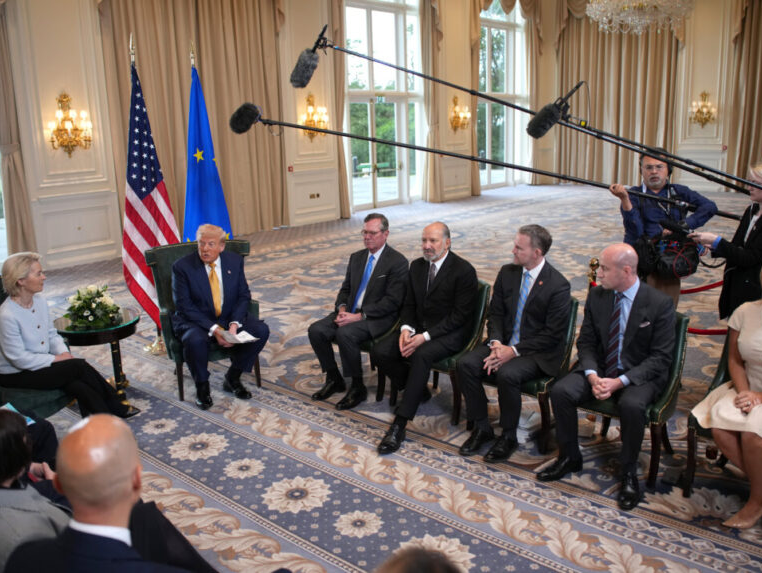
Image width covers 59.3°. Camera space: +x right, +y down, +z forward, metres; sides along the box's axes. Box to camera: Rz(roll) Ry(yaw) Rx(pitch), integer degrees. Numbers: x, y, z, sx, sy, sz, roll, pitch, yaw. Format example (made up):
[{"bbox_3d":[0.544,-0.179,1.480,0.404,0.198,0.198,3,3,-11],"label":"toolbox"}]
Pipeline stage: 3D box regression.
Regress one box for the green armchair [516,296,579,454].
[{"bbox_3d":[0.903,0.471,4.185,0.573,0.891,0.583,9,17,40],"label":"green armchair"}]

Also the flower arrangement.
[{"bbox_3d":[-2.179,0.132,5.005,0.430,0.320,0.410,-8,13,-22],"label":"flower arrangement"}]

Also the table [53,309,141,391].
[{"bbox_3d":[-2.159,0.553,5.185,0.680,0.600,0.680,-8,13,-22],"label":"table"}]

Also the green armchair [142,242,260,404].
[{"bbox_3d":[-1.357,0.227,5.275,0.790,1.060,0.790,-8,14,-22],"label":"green armchair"}]

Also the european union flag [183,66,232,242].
[{"bbox_3d":[-1.614,-0.914,6.368,0.526,2.256,0.338,-6,13,-13],"label":"european union flag"}]

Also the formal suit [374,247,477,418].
[{"bbox_3d":[0.308,0.310,4.422,0.545,0.959,0.686,9,17,40],"label":"formal suit"}]

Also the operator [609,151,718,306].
[{"bbox_3d":[1.875,-0.068,4.560,0.700,1.730,0.500,2,13,19],"label":"operator"}]

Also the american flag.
[{"bbox_3d":[-2.015,-0.802,5.897,0.536,2.312,0.338,-7,14,-18],"label":"american flag"}]

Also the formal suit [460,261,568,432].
[{"bbox_3d":[0.852,0.340,4.157,0.600,0.970,0.760,8,16,41],"label":"formal suit"}]

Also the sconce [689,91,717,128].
[{"bbox_3d":[8.512,-4.641,17.557,0.658,0.987,0.376,9,17,40],"label":"sconce"}]

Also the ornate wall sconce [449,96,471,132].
[{"bbox_3d":[2.242,-4.673,18.188,0.376,1.034,0.639,9,17,40],"label":"ornate wall sconce"}]

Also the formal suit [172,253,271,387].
[{"bbox_3d":[-1.236,0.226,5.094,0.680,0.970,0.740,-5,13,-12],"label":"formal suit"}]

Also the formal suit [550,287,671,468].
[{"bbox_3d":[1.270,0.469,3.624,0.620,0.921,0.508,-13,17,-39],"label":"formal suit"}]

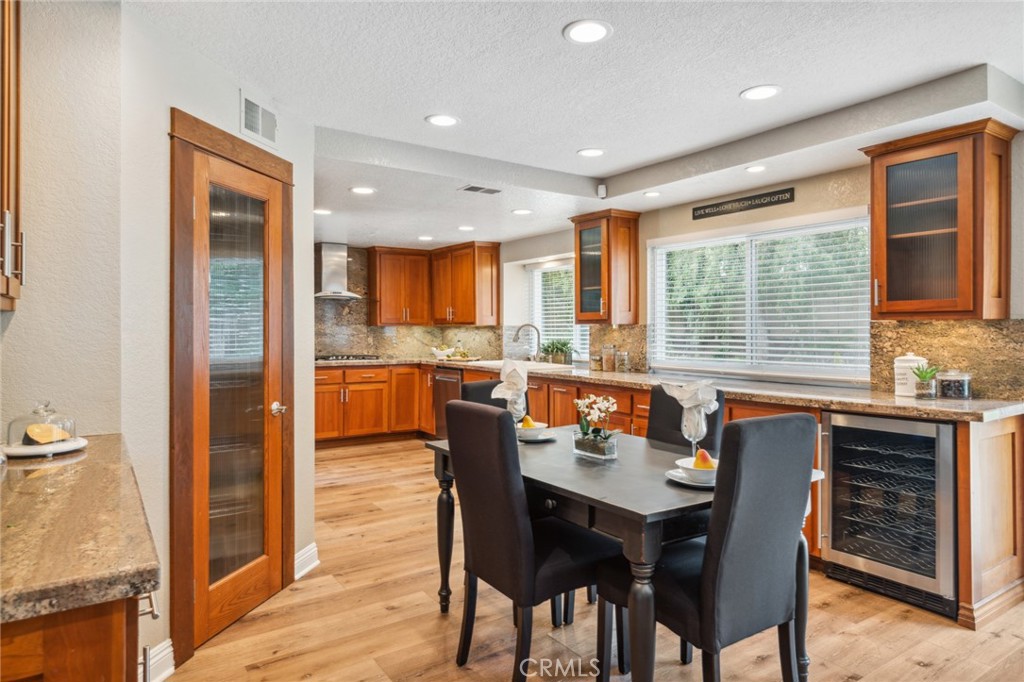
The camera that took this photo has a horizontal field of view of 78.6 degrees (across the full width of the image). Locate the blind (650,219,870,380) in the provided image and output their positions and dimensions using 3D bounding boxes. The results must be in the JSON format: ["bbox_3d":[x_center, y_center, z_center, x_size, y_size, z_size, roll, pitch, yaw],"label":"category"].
[{"bbox_3d":[1.660,-0.266,4.418,0.060,0.980,1.720,-1,1,-34],"label":"blind"}]

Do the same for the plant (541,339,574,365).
[{"bbox_3d":[0.456,0.121,6.386,0.180,0.280,0.360,-1,1,-34],"label":"plant"}]

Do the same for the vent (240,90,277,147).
[{"bbox_3d":[-1.145,-1.007,2.859,0.030,0.202,0.308,0,1,11],"label":"vent"}]

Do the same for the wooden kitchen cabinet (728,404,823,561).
[{"bbox_3d":[1.685,0.750,3.675,0.610,0.840,0.600,-1,1,-34],"label":"wooden kitchen cabinet"}]

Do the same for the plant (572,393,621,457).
[{"bbox_3d":[0.344,0.344,2.549,0.116,0.247,0.177,0,1,-34],"label":"plant"}]

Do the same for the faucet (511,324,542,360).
[{"bbox_3d":[0.159,0.037,6.176,0.273,0.420,0.076,0,1,-22],"label":"faucet"}]

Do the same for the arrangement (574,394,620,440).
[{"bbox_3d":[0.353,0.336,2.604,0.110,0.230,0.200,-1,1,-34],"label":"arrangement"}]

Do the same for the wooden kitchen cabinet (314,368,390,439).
[{"bbox_3d":[-1.900,0.662,6.874,0.924,0.798,0.596,0,1,-34],"label":"wooden kitchen cabinet"}]

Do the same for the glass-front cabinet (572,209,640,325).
[{"bbox_3d":[0.774,-0.580,5.135,0.379,0.889,0.495,0,1,-34],"label":"glass-front cabinet"}]

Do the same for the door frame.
[{"bbox_3d":[-1.227,0.176,2.773,0.110,2.110,0.850,0,1,11],"label":"door frame"}]

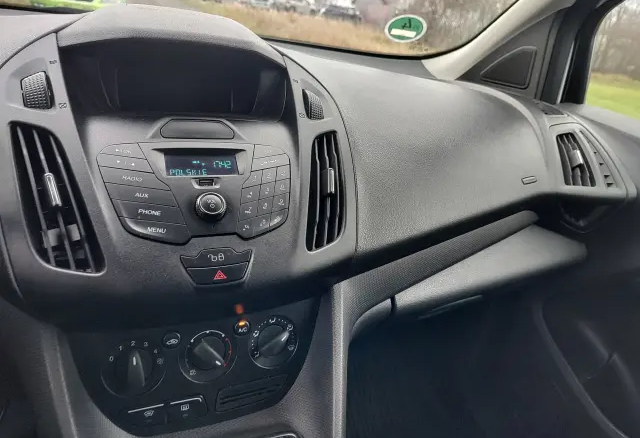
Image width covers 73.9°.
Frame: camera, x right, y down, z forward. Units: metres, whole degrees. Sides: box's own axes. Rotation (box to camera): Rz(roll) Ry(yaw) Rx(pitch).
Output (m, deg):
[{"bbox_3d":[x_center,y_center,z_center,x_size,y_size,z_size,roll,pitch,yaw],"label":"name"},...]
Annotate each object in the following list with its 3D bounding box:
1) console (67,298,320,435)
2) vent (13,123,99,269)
[{"bbox_3d":[-0.120,0.164,0.466,0.265,0.130,0.040,-4,6,-24],"label":"console"},{"bbox_3d":[-0.234,-0.014,0.372,0.048,0.040,0.160,-20,76,-29],"label":"vent"}]

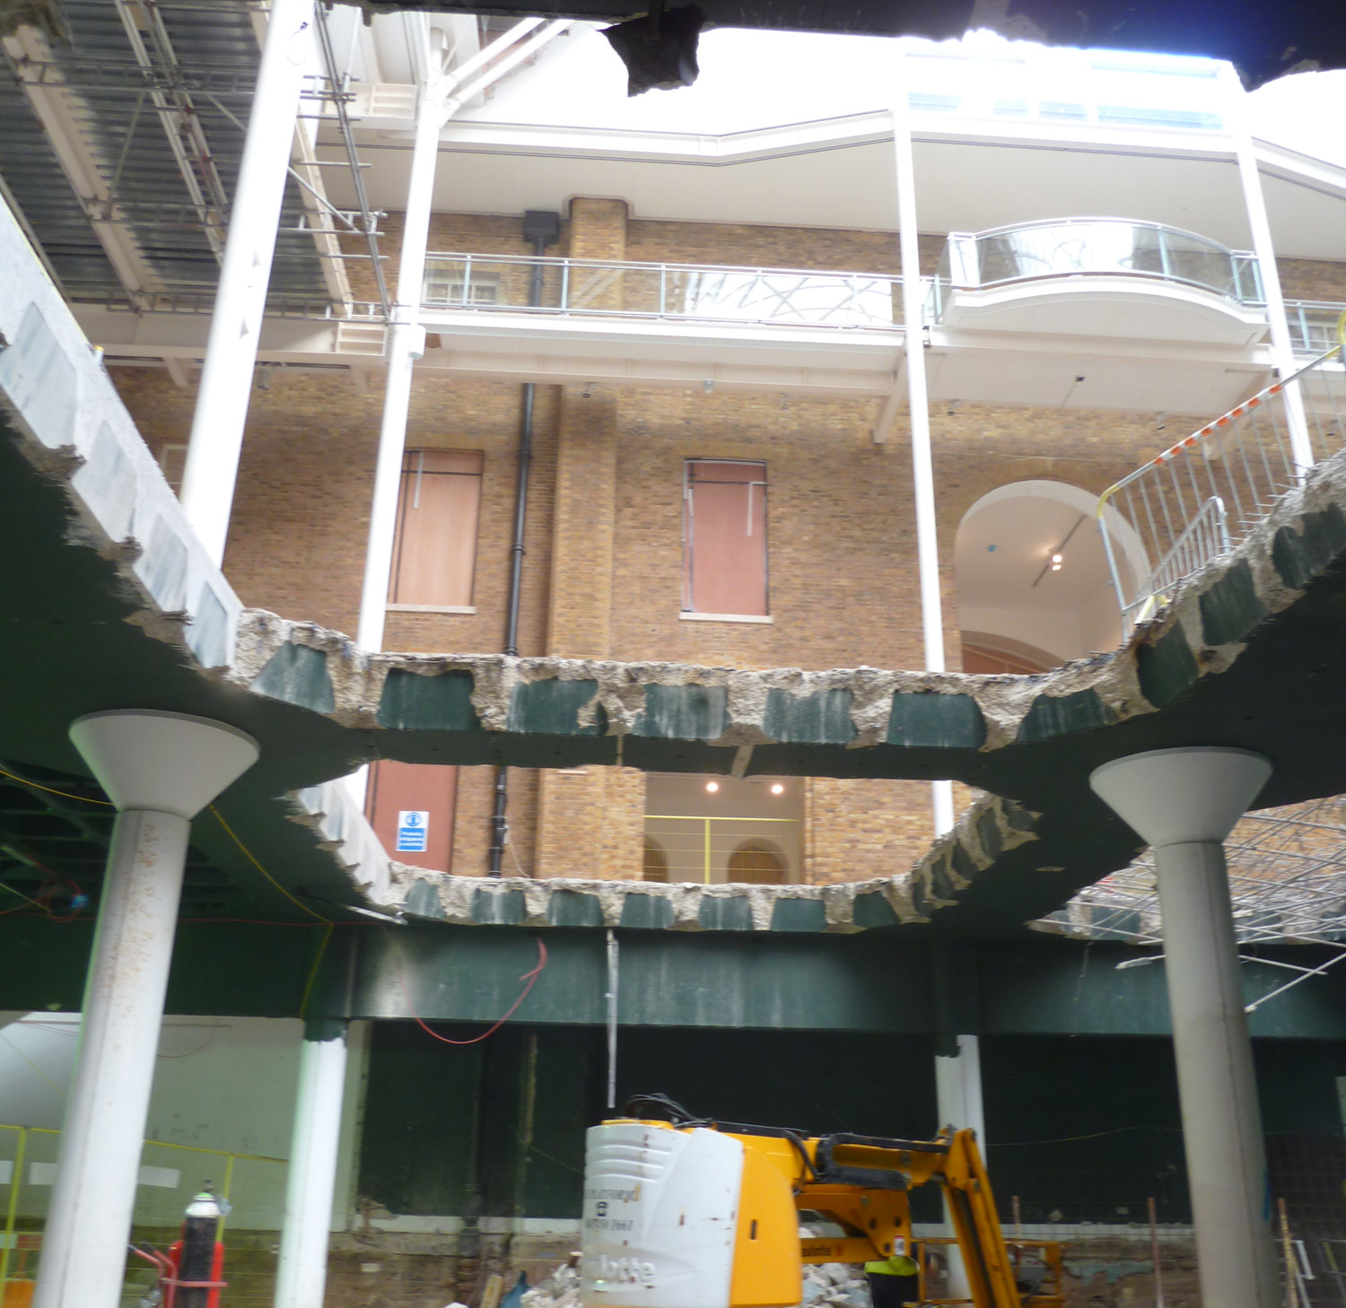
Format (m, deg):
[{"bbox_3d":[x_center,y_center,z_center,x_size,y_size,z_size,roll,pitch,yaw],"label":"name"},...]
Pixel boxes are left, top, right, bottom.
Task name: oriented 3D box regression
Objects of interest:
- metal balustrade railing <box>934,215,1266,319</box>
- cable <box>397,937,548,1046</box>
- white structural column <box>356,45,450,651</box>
[{"bbox_3d":[6.499,-5.705,19.467,4.850,1.100,1.200,2,-22,-2],"label":"metal balustrade railing"},{"bbox_3d":[-2.375,3.952,15.198,1.804,1.233,0.200,2,-22,-2],"label":"cable"},{"bbox_3d":[-3.946,-4.518,19.017,0.340,11.466,0.340,2,-22,-2],"label":"white structural column"}]

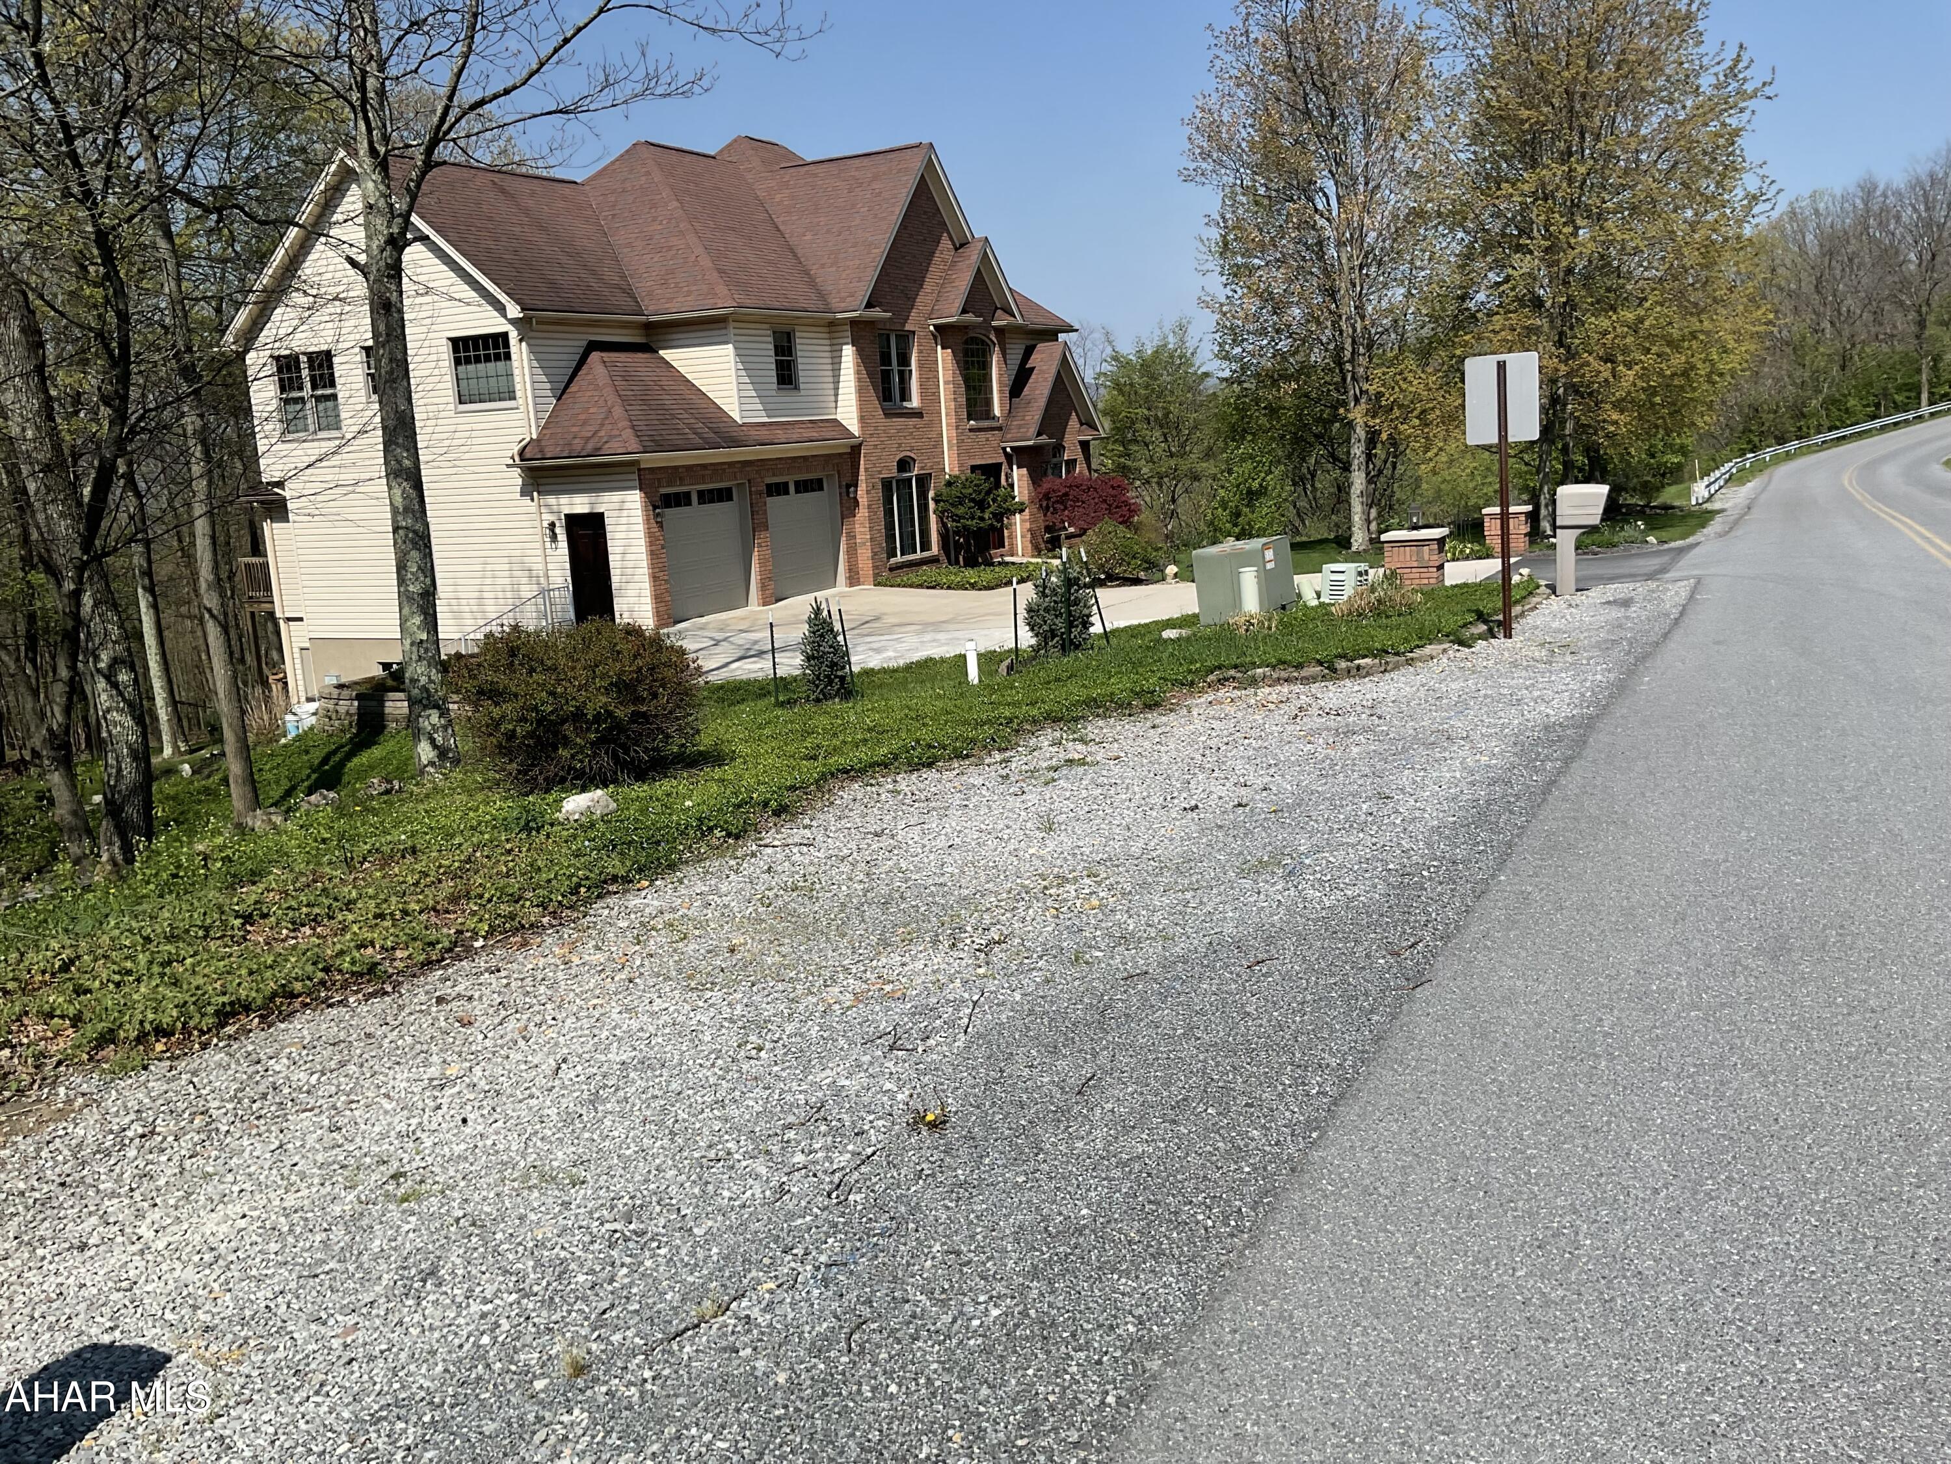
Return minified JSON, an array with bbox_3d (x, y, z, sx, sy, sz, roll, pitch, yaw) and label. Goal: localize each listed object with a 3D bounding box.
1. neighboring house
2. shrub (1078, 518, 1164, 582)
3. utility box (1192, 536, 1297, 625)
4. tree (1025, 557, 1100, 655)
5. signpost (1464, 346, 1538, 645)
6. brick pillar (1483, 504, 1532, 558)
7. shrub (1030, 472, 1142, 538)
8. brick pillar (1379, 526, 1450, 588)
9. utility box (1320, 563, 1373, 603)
[{"bbox_3d":[-5.776,-8.052,38.238,12.028,11.834,19.109,1,12,26],"label":"neighboring house"},{"bbox_3d":[2.628,-3.280,29.400,1.450,1.080,1.450,-4,10,1],"label":"shrub"},{"bbox_3d":[3.050,-1.725,18.400,0.800,0.770,0.880,-4,9,30],"label":"utility box"},{"bbox_3d":[0.830,-1.213,15.800,0.690,0.900,0.690,-4,10,1],"label":"tree"},{"bbox_3d":[4.609,-2.040,14.228,0.620,2.472,0.080,0,11,23],"label":"signpost"},{"bbox_3d":[8.459,-3.195,26.000,0.667,0.744,0.667,1,11,25],"label":"brick pillar"},{"bbox_3d":[2.655,-5.262,39.000,2.300,1.700,2.400,-4,10,1],"label":"shrub"},{"bbox_3d":[5.363,-2.124,19.900,0.695,0.650,0.695,1,11,25],"label":"brick pillar"},{"bbox_3d":[4.409,-1.773,19.450,0.448,0.428,0.448,3,12,32],"label":"utility box"}]

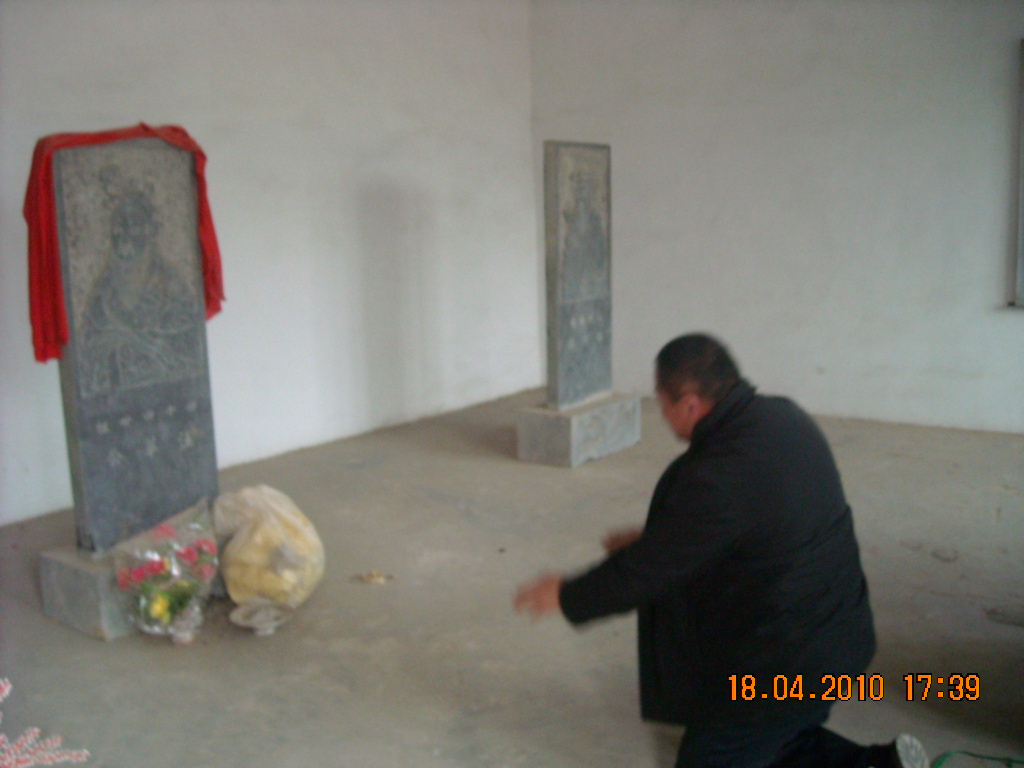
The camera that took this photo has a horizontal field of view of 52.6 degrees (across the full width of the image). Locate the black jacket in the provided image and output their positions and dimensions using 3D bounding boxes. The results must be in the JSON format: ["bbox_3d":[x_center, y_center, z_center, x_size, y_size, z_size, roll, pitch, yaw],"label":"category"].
[{"bbox_3d":[0.485,0.402,2.603,0.650,0.770,0.560,6,12,37],"label":"black jacket"}]

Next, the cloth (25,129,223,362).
[{"bbox_3d":[-1.434,-0.520,3.887,0.180,0.830,0.690,6,12,37],"label":"cloth"}]

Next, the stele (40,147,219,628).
[{"bbox_3d":[-1.339,-0.040,3.882,0.413,1.730,0.798,6,12,37],"label":"stele"}]

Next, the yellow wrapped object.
[{"bbox_3d":[-0.934,0.614,3.946,0.320,0.400,0.380,6,12,37],"label":"yellow wrapped object"}]

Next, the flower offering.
[{"bbox_3d":[-1.239,0.663,3.699,0.240,0.400,0.340,6,12,37],"label":"flower offering"}]

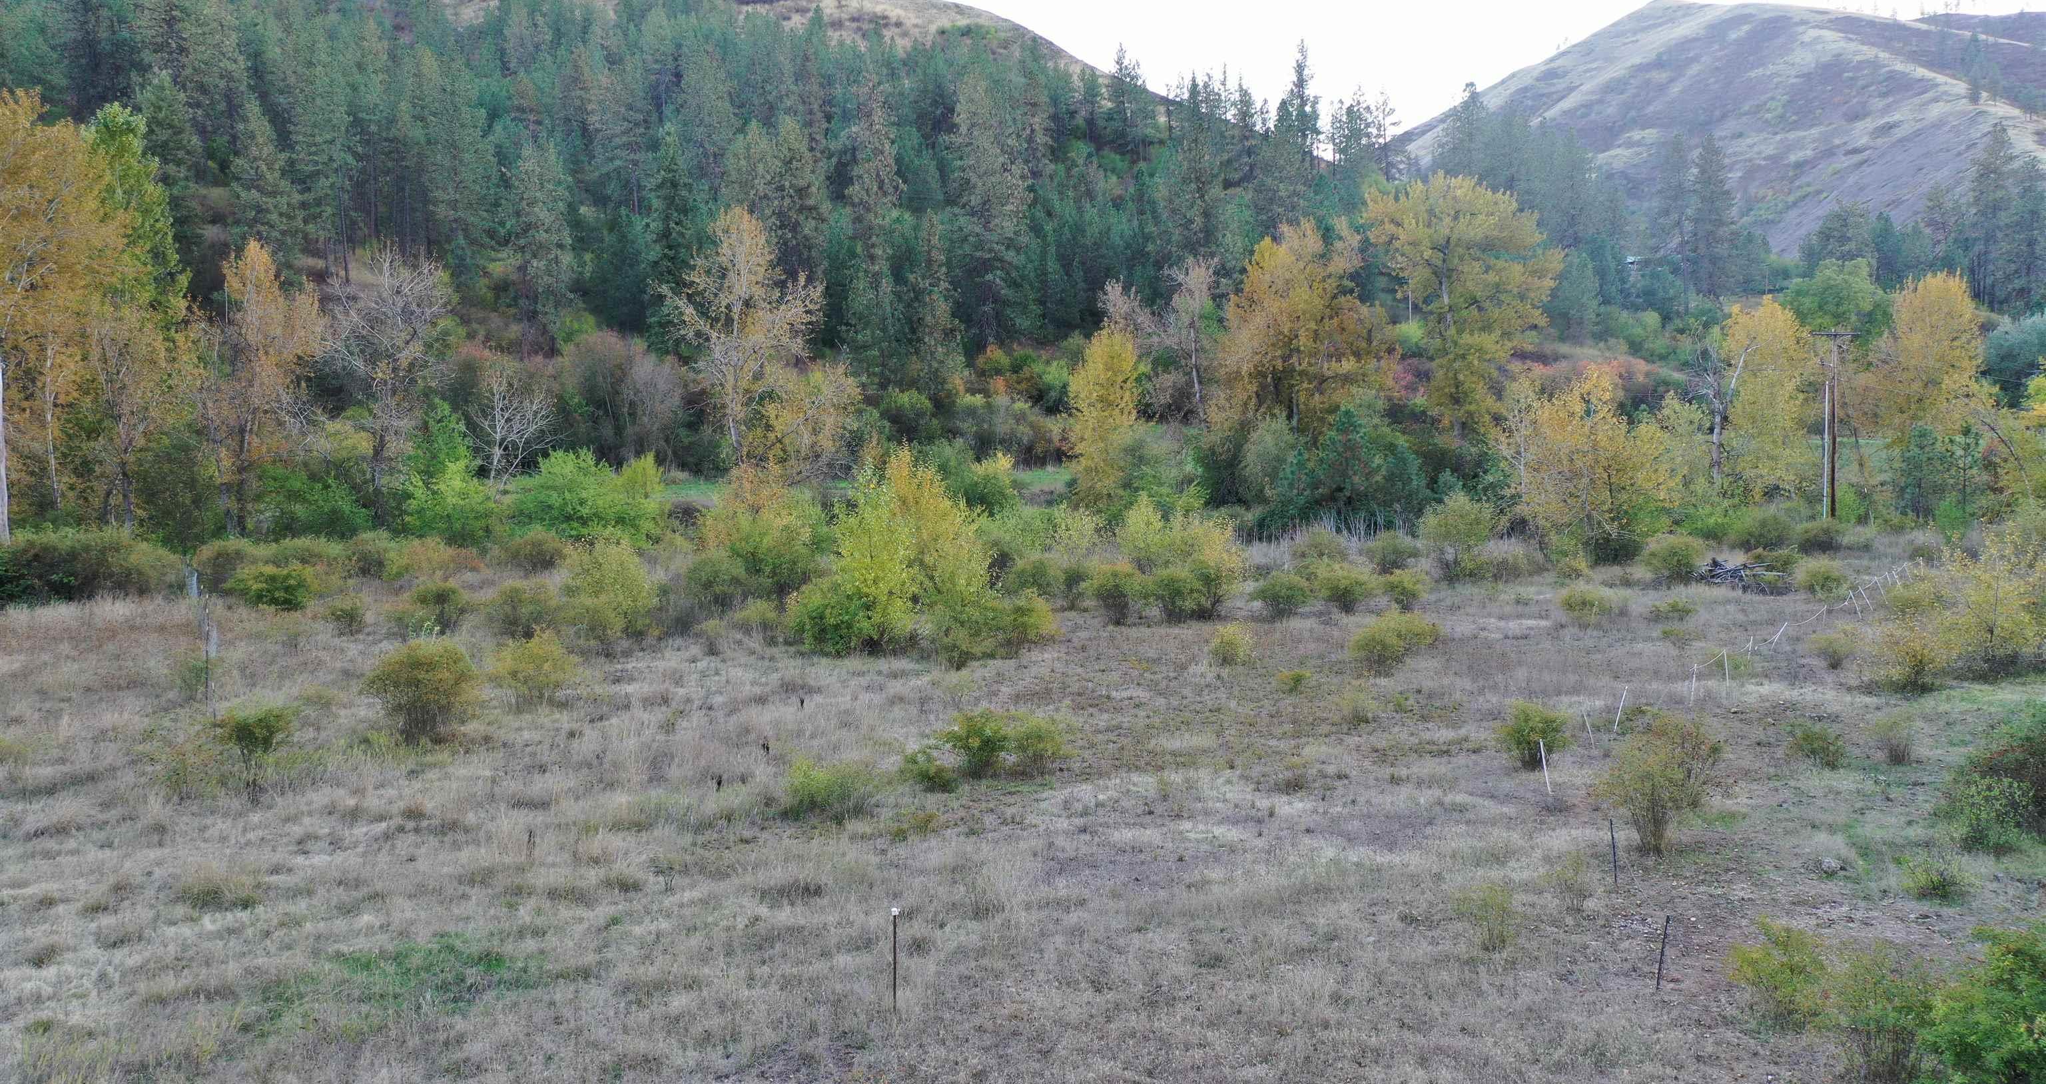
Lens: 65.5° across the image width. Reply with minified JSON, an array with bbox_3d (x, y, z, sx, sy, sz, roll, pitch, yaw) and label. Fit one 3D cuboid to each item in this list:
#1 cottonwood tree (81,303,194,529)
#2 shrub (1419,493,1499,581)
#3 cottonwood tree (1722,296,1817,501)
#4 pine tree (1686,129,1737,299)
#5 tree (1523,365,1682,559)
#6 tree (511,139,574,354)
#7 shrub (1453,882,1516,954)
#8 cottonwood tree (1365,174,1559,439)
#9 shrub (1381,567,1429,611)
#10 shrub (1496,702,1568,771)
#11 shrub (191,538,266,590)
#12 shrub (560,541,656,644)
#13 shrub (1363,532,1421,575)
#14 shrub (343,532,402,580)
[{"bbox_3d":[-48.982,-6.852,88.000,5.920,13.000,5.630,0,5,0],"label":"cottonwood tree"},{"bbox_3d":[18.416,-0.203,67.277,3.380,3.540,3.040,0,7,0],"label":"shrub"},{"bbox_3d":[45.044,-8.295,96.000,5.577,12.986,5.298,0,5,0],"label":"cottonwood tree"},{"bbox_3d":[92.887,-43.635,215.000,6.563,23.096,6.234,0,5,0],"label":"pine tree"},{"bbox_3d":[26.587,-3.631,73.000,7.188,8.931,6.828,0,5,0],"label":"tree"},{"bbox_3d":[-44.366,-27.181,146.977,5.906,19.667,5.610,-2,6,-16],"label":"tree"},{"bbox_3d":[6.562,5.347,22.600,0.868,1.012,0.824,0,5,0],"label":"shrub"},{"bbox_3d":[36.139,-18.697,130.822,15.901,22.659,15.106,1,6,15],"label":"cottonwood tree"},{"bbox_3d":[14.157,1.748,58.967,1.840,1.550,1.650,0,7,0],"label":"shrub"},{"bbox_3d":[11.535,4.356,35.998,1.630,1.420,1.580,0,8,0],"label":"shrub"},{"bbox_3d":[-30.110,0.881,60.310,2.726,2.014,2.590,-3,7,-27],"label":"shrub"},{"bbox_3d":[-12.808,1.512,49.136,2.961,3.237,2.813,-2,6,-15],"label":"shrub"},{"bbox_3d":[16.046,0.486,69.151,2.570,1.750,2.310,0,7,0],"label":"shrub"},{"bbox_3d":[-27.652,0.544,67.636,2.510,1.980,2.260,0,7,0],"label":"shrub"}]

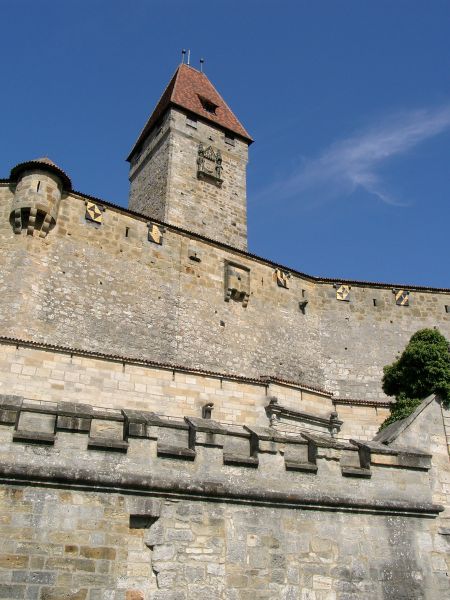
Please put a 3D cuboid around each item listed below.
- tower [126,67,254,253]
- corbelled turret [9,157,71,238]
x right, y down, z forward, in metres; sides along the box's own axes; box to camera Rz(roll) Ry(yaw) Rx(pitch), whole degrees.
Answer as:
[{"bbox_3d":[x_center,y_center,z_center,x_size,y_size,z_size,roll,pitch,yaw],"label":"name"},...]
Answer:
[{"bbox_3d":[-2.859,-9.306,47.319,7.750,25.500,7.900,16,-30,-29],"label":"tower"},{"bbox_3d":[-9.318,-5.259,29.497,3.100,5.050,3.000,10,-28,-18],"label":"corbelled turret"}]

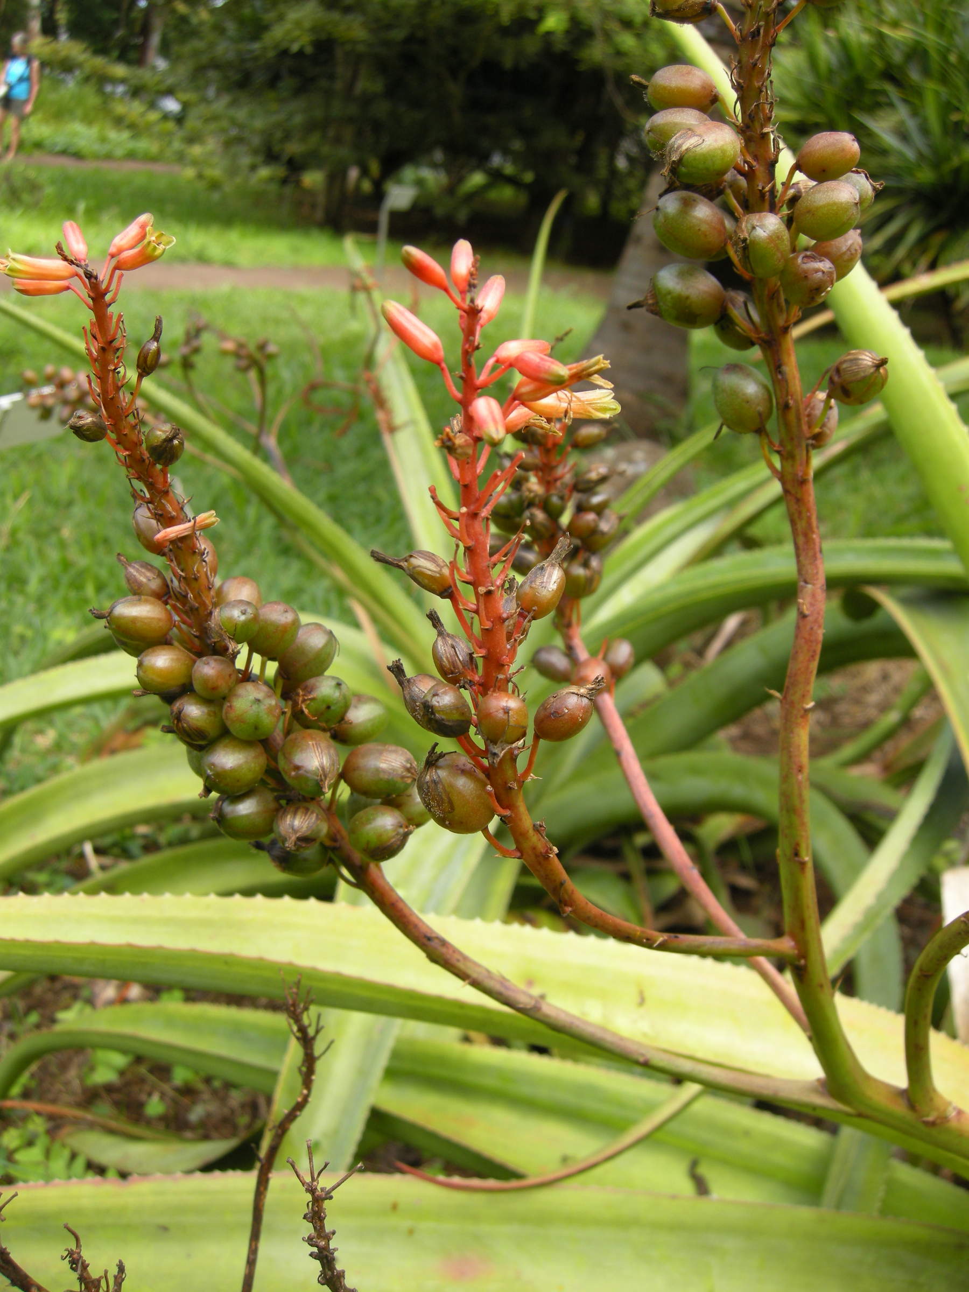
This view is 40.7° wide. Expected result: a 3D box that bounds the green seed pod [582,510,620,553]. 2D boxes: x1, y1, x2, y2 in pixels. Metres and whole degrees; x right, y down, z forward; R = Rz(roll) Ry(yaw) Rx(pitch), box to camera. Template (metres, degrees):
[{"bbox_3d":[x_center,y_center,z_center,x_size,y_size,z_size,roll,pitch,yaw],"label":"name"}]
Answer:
[{"bbox_3d":[0.052,-0.051,0.580,0.015,0.021,0.015,40,-12,1],"label":"green seed pod"}]

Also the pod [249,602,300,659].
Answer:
[{"bbox_3d":[-0.074,-0.005,0.460,0.018,0.021,0.018,17,34,-12],"label":"pod"}]

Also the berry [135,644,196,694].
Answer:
[{"bbox_3d":[-0.111,0.008,0.455,0.021,0.017,0.017,-6,0,-24],"label":"berry"}]

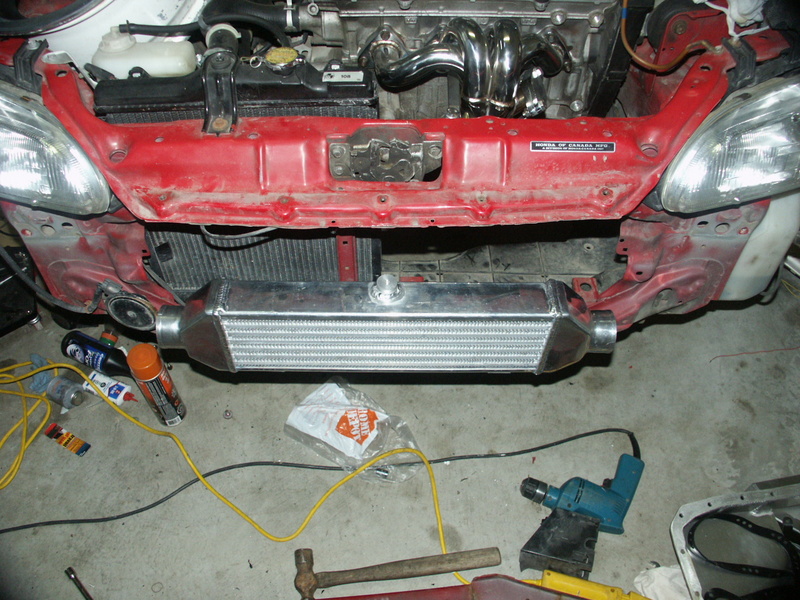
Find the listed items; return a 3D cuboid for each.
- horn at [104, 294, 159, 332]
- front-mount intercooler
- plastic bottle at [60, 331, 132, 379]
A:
[{"bbox_3d":[-0.443,0.008,1.131,0.090,0.092,0.048,15,53,12],"label":"horn"},{"bbox_3d":[-0.025,0.043,1.059,0.722,0.173,0.068,0,53,0],"label":"front-mount intercooler"},{"bbox_3d":[-0.616,0.128,1.431,0.210,0.062,0.062,18,97,14],"label":"plastic bottle"}]

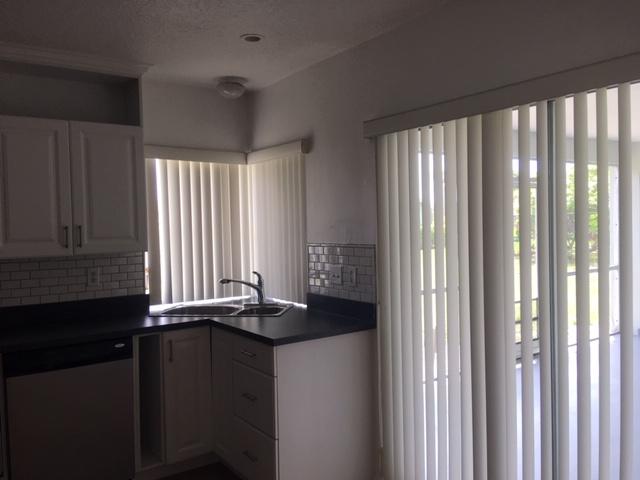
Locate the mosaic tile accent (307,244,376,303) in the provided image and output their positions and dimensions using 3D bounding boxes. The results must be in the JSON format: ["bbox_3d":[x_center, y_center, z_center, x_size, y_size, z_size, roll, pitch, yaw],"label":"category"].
[{"bbox_3d":[0.112,0.185,3.148,0.020,0.322,0.655,-3,2,-35],"label":"mosaic tile accent"}]

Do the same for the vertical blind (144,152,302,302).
[{"bbox_3d":[-0.614,-0.064,3.432,0.790,0.940,0.740,-3,2,-35],"label":"vertical blind"}]

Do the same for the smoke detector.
[{"bbox_3d":[-0.585,-1.005,3.592,0.200,0.115,0.200,-1,2,0],"label":"smoke detector"}]

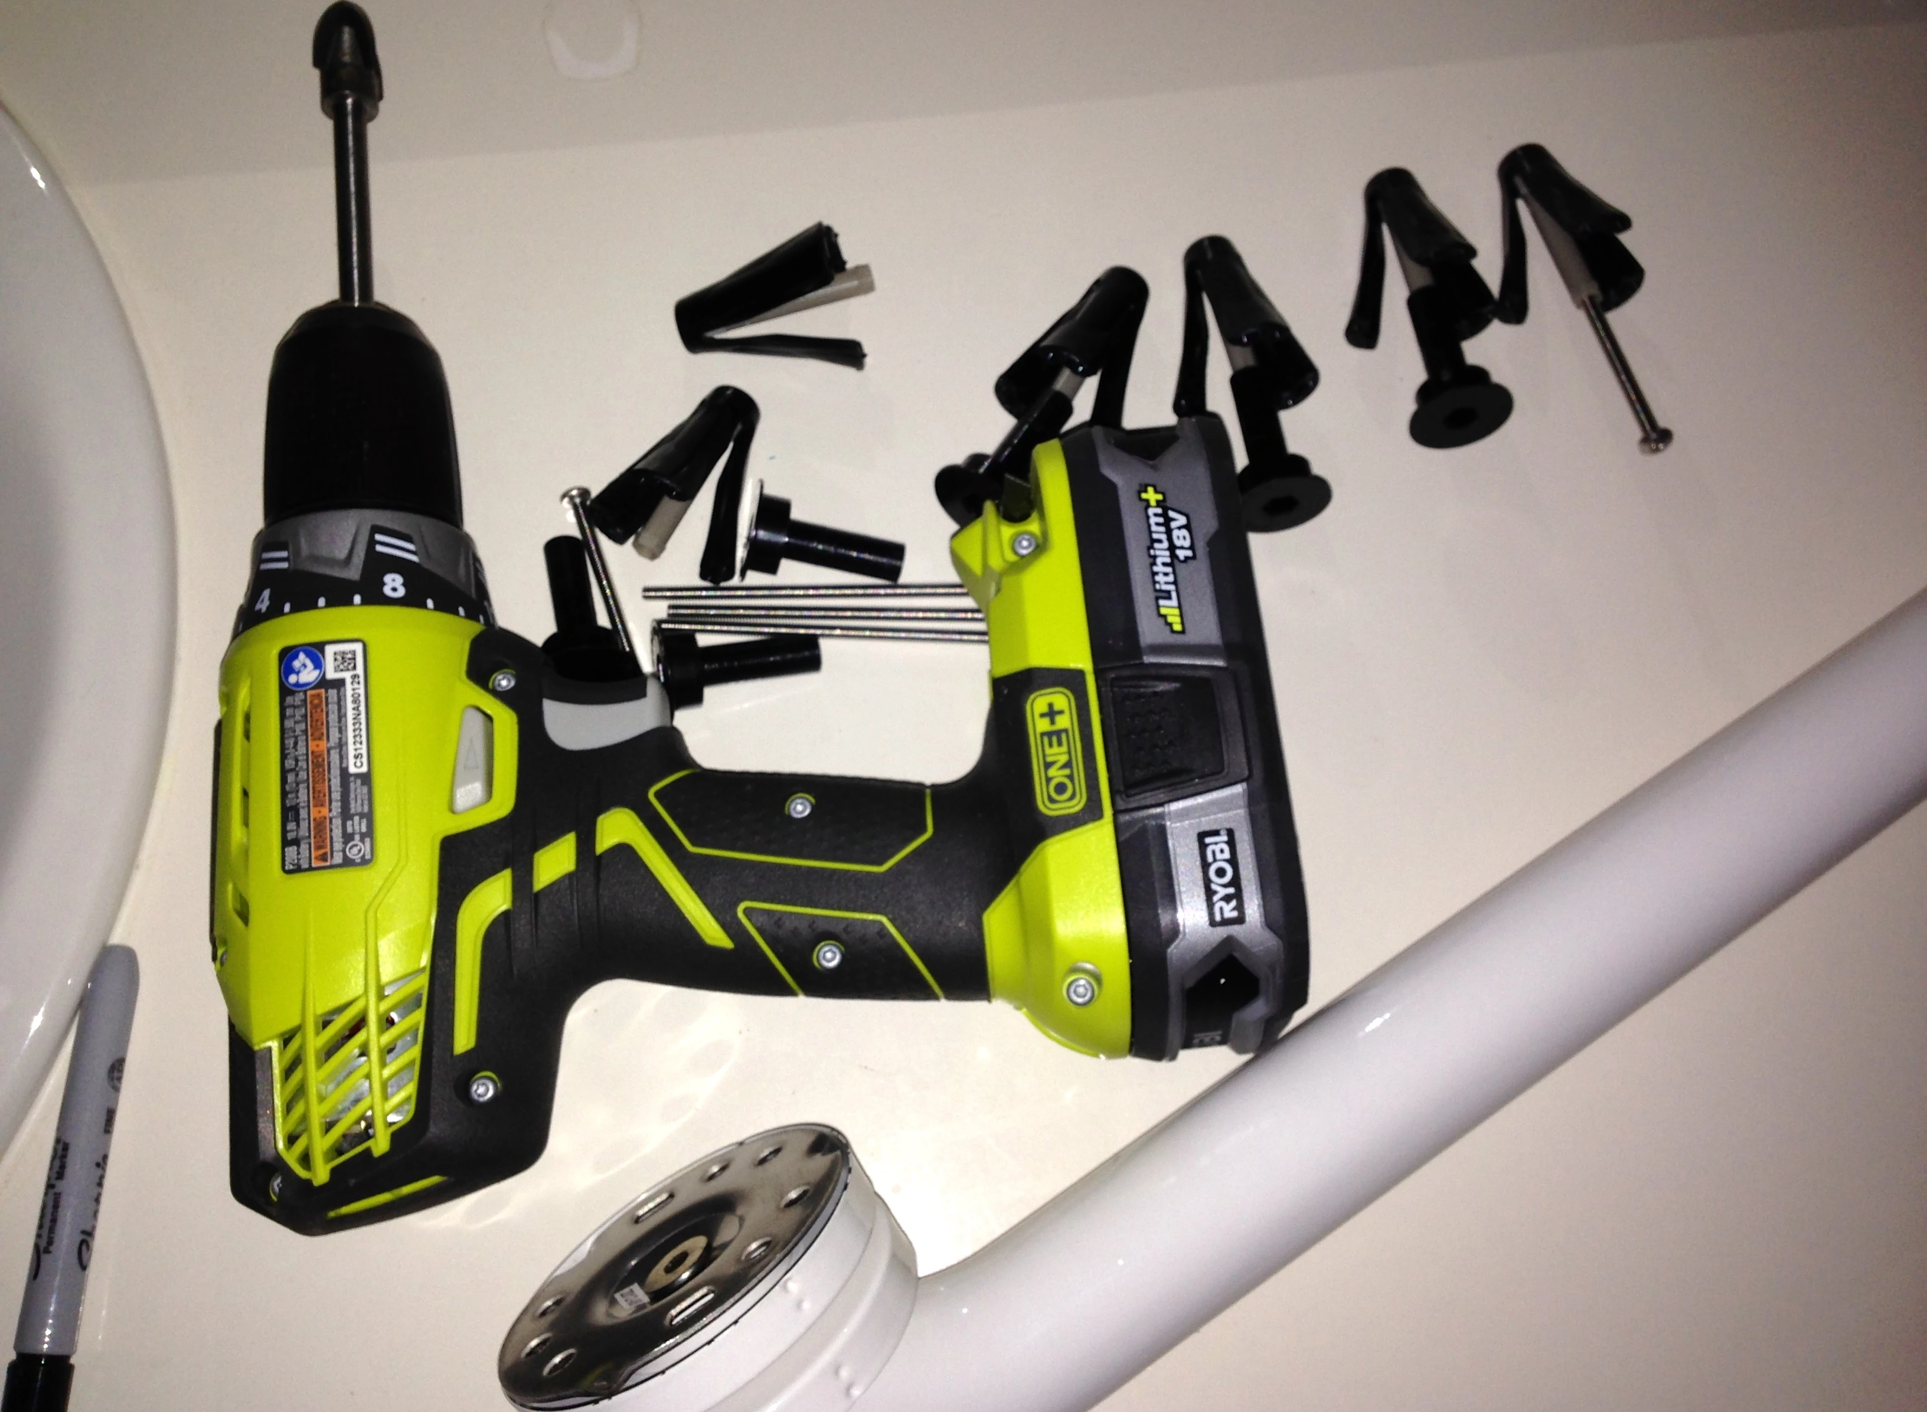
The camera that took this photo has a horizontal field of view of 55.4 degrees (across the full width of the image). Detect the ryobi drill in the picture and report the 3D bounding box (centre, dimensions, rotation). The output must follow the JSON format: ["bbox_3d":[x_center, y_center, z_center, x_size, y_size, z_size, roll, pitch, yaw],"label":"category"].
[{"bbox_3d":[-0.049,-0.039,0.379,0.208,0.078,0.266,-5,74,-3],"label":"ryobi drill"}]

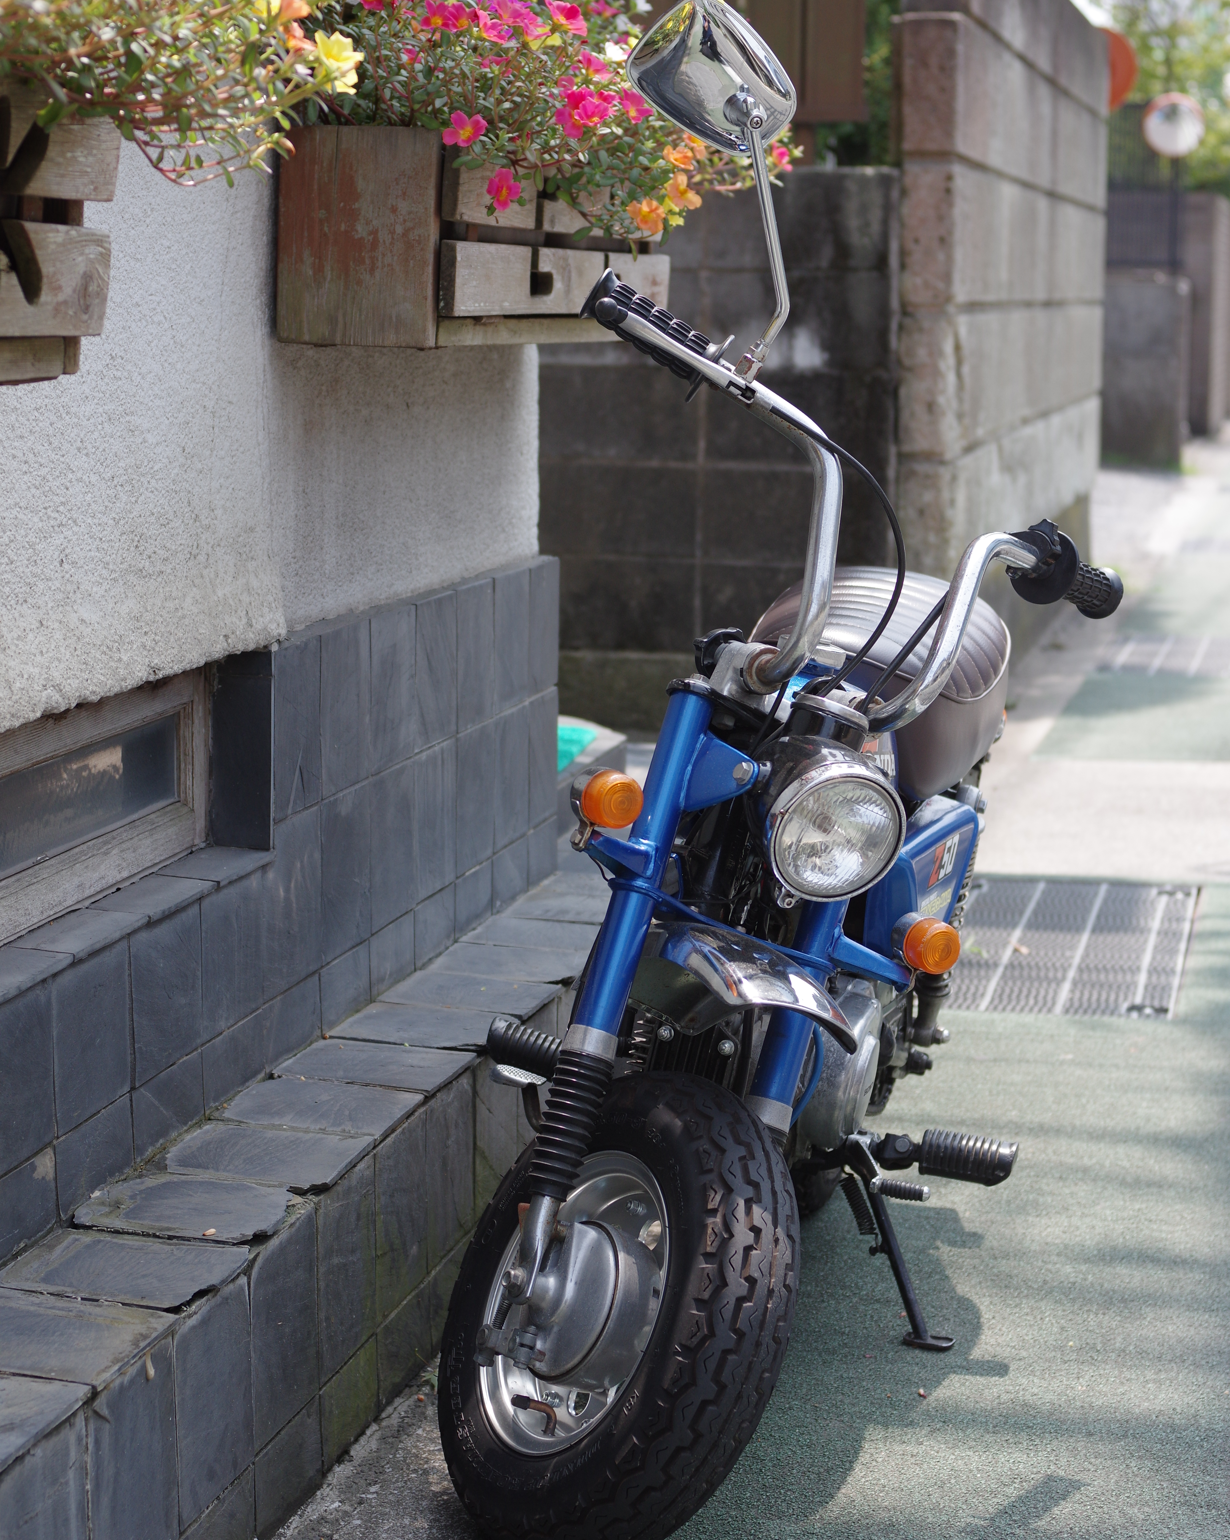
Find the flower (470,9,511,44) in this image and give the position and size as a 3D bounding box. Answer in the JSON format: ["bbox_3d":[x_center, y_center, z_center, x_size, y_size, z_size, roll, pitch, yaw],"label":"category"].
[{"bbox_3d":[-0.112,-0.677,2.800,0.038,0.033,0.035,-7,11,-37],"label":"flower"}]

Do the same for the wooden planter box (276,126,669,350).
[{"bbox_3d":[-0.123,-0.543,3.212,0.167,0.195,0.901,2,9,13],"label":"wooden planter box"}]

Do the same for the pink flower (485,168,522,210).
[{"bbox_3d":[-0.101,-0.531,2.812,0.033,0.040,0.022,-1,6,-10],"label":"pink flower"}]

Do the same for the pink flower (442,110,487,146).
[{"bbox_3d":[-0.128,-0.542,2.600,0.038,0.030,0.025,-1,9,-9],"label":"pink flower"}]

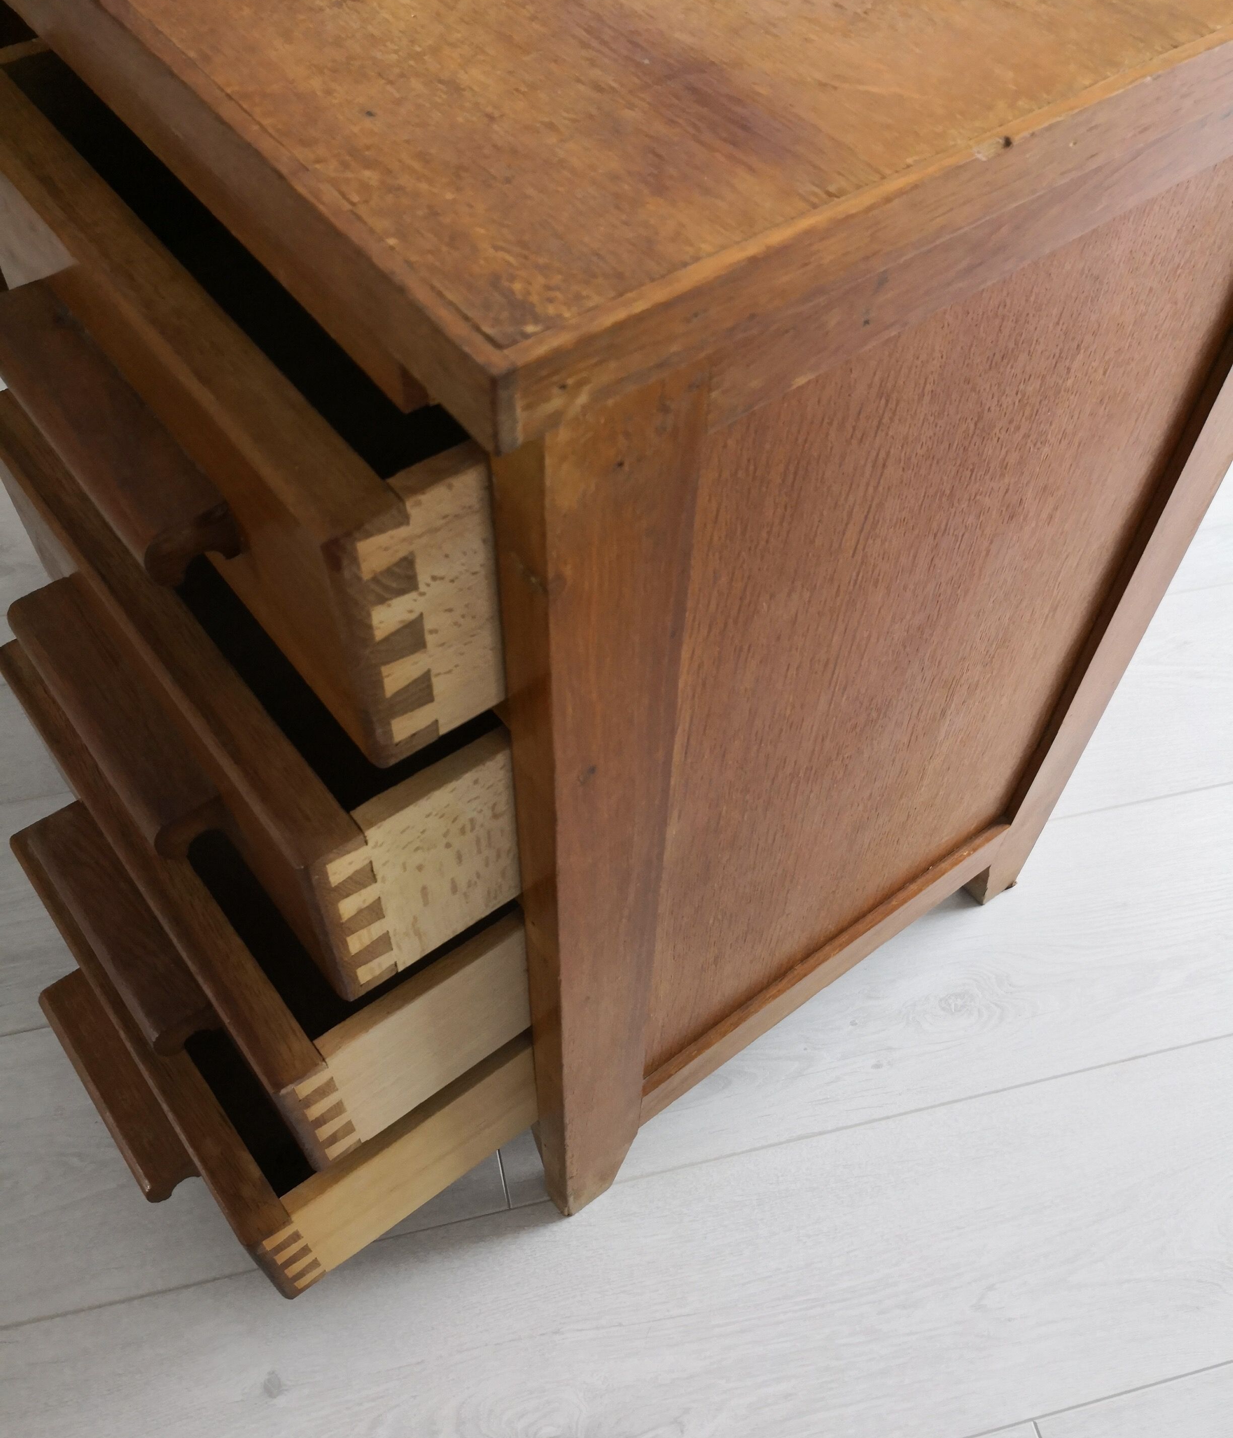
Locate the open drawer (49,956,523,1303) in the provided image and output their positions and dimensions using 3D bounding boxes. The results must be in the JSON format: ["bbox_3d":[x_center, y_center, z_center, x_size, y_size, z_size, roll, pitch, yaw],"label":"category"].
[{"bbox_3d":[-0.192,0.143,0.739,0.237,0.107,0.288,-31,60,-22],"label":"open drawer"}]

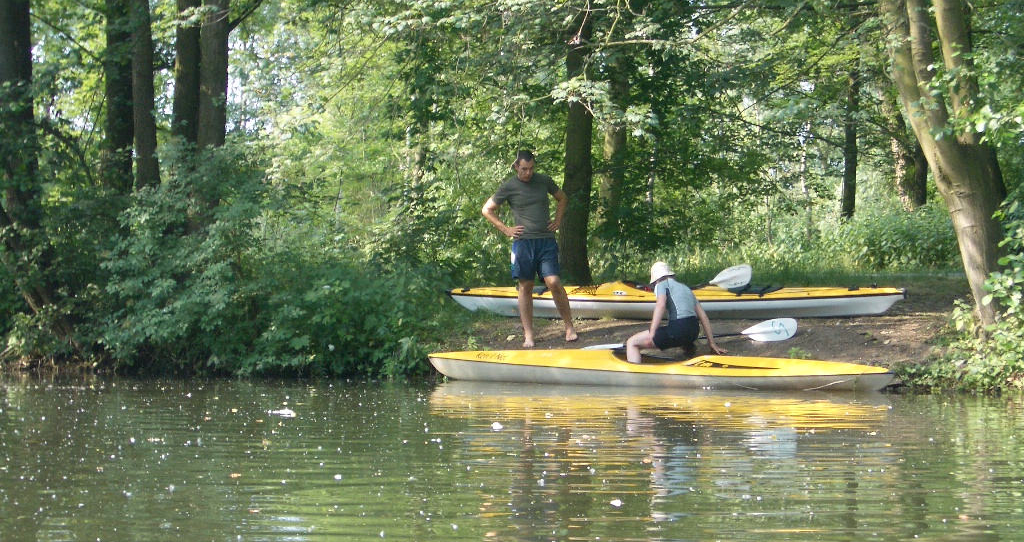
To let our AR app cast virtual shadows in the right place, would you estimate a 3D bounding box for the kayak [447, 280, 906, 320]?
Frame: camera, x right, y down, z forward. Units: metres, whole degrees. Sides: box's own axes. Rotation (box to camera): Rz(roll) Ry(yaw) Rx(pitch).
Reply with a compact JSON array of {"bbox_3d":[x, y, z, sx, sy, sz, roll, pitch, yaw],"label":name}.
[{"bbox_3d":[1.628,0.286,21.600,4.530,0.380,0.600,0,1,0],"label":"kayak"}]

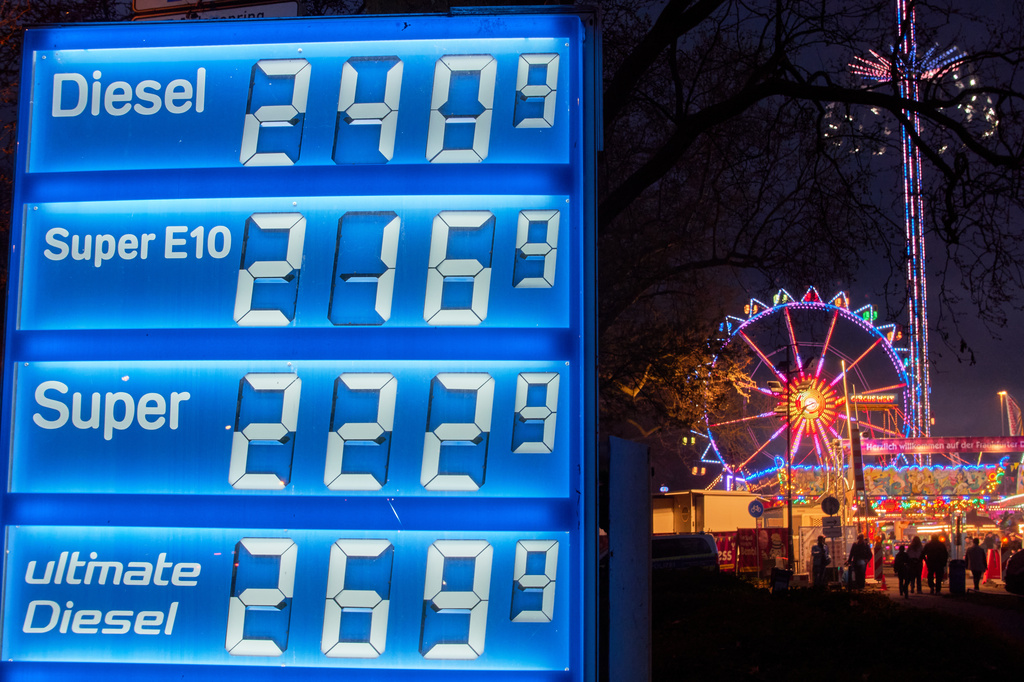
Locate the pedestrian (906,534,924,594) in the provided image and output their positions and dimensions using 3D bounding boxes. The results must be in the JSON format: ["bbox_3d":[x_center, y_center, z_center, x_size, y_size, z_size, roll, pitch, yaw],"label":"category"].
[{"bbox_3d":[11.915,6.619,44.500,0.540,1.685,0.420,0,-8,3],"label":"pedestrian"}]

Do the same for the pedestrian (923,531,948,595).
[{"bbox_3d":[12.505,6.604,44.500,0.720,1.791,0.450,0,-8,3],"label":"pedestrian"}]

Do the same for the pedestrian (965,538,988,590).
[{"bbox_3d":[15.111,7.267,49.000,0.640,1.673,0.400,0,-8,6],"label":"pedestrian"}]

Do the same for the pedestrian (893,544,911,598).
[{"bbox_3d":[10.947,6.490,42.300,0.480,1.471,0.420,0,-8,3],"label":"pedestrian"}]

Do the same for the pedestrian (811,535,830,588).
[{"bbox_3d":[10.063,7.202,49.000,0.580,1.705,0.420,5,-9,-30],"label":"pedestrian"}]

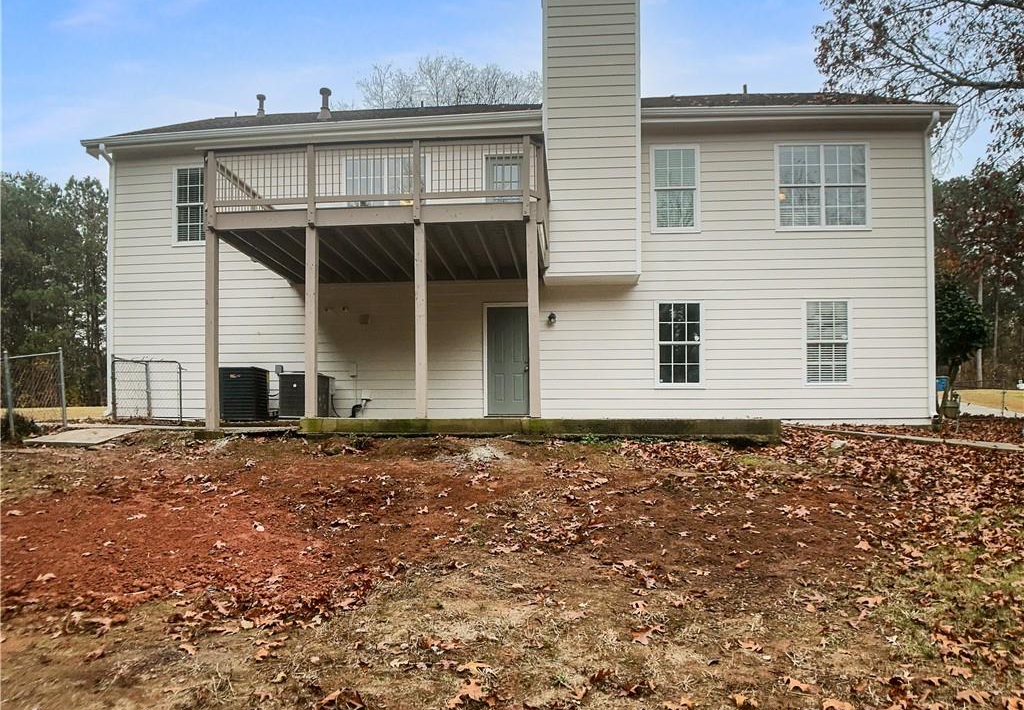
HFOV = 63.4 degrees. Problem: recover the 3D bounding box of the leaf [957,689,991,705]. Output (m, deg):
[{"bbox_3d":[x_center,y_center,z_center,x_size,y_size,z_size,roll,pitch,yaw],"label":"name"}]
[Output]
[{"bbox_3d":[2.050,1.522,3.680,0.145,0.030,0.110,0,3,0],"label":"leaf"}]

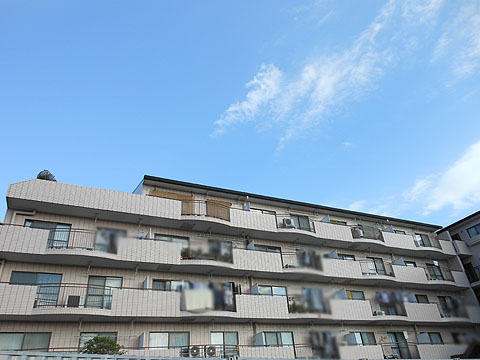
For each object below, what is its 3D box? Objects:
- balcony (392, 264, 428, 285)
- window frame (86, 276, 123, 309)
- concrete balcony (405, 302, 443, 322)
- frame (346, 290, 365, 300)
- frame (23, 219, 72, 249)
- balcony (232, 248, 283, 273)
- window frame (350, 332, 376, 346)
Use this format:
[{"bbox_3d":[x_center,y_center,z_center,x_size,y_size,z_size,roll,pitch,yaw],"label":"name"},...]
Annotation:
[{"bbox_3d":[13.345,7.482,27.335,3.388,1.261,0.220,10,-29,-22],"label":"balcony"},{"bbox_3d":[-7.438,6.176,18.908,1.803,1.773,0.120,10,-29,-22],"label":"window frame"},{"bbox_3d":[13.790,10.024,26.239,3.546,1.271,0.220,10,-29,-22],"label":"concrete balcony"},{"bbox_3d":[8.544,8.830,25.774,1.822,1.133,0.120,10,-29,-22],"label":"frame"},{"bbox_3d":[-10.587,3.113,18.880,2.334,1.675,0.120,10,-29,-22],"label":"frame"},{"bbox_3d":[1.124,5.201,22.216,3.526,1.251,0.220,10,-29,-22],"label":"balcony"},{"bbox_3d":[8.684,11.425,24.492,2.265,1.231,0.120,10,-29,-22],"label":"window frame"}]

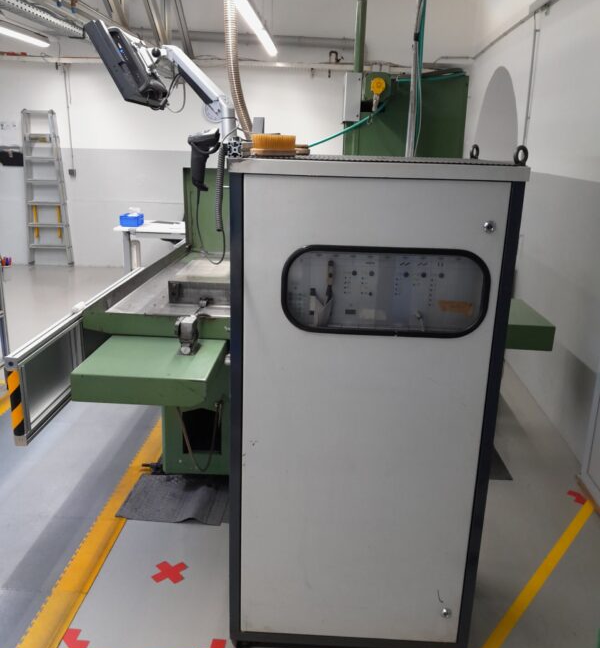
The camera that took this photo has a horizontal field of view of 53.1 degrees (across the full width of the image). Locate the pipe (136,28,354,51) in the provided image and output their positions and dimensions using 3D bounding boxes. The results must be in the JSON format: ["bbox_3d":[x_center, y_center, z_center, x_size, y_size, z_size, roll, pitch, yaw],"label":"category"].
[{"bbox_3d":[-0.700,-3.603,7.593,2.820,0.113,0.113,4,16,3],"label":"pipe"}]

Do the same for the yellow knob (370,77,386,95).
[{"bbox_3d":[0.371,-1.125,2.838,0.071,0.077,0.055,2,16,2],"label":"yellow knob"}]

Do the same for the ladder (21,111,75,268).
[{"bbox_3d":[-3.491,-1.821,8.258,0.620,2.100,0.200,3,16,3],"label":"ladder"}]

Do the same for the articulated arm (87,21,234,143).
[{"bbox_3d":[-0.350,-0.659,1.669,0.344,0.282,0.400,2,16,2],"label":"articulated arm"}]

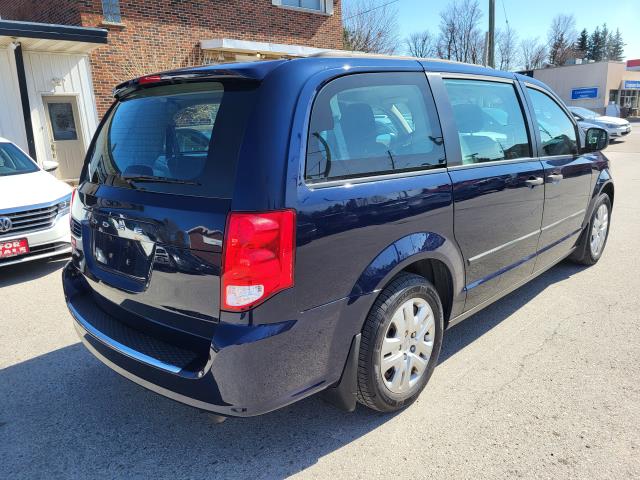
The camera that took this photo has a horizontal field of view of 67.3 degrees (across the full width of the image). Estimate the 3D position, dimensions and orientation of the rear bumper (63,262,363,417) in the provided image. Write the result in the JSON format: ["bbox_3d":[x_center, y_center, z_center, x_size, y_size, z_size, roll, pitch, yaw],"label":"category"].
[{"bbox_3d":[-0.754,0.325,2.329,1.950,0.430,0.650,11,19,43],"label":"rear bumper"}]

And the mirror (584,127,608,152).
[{"bbox_3d":[2.071,-0.745,3.575,0.200,0.190,0.130,11,19,43],"label":"mirror"}]

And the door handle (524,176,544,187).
[{"bbox_3d":[1.302,-0.348,2.913,0.055,0.050,0.230,11,19,43],"label":"door handle"}]

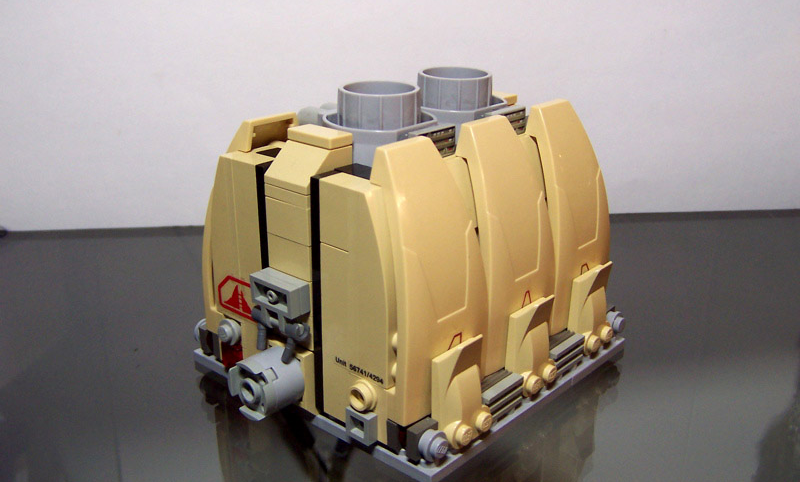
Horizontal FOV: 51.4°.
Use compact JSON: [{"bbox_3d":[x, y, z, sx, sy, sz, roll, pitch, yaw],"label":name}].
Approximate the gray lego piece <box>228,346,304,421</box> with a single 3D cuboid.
[{"bbox_3d":[-0.034,0.037,0.217,0.016,0.016,0.012,18,27,38],"label":"gray lego piece"}]

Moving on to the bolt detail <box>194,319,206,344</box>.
[{"bbox_3d":[-0.060,0.027,0.257,0.005,0.008,0.008,18,27,38],"label":"bolt detail"}]

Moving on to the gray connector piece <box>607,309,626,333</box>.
[{"bbox_3d":[0.068,0.026,0.262,0.005,0.008,0.008,18,27,38],"label":"gray connector piece"}]

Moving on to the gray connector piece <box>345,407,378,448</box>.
[{"bbox_3d":[-0.010,0.047,0.212,0.008,0.008,0.003,18,27,38],"label":"gray connector piece"}]

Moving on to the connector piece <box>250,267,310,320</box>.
[{"bbox_3d":[-0.031,0.013,0.214,0.016,0.008,0.006,18,27,38],"label":"connector piece"}]

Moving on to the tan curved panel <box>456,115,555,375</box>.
[{"bbox_3d":[0.028,0.001,0.228,0.018,0.066,0.032,18,27,38],"label":"tan curved panel"}]

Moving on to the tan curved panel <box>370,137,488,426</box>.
[{"bbox_3d":[0.007,0.009,0.205,0.018,0.066,0.032,18,27,38],"label":"tan curved panel"}]

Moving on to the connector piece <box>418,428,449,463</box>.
[{"bbox_3d":[0.009,0.050,0.201,0.005,0.008,0.008,18,27,38],"label":"connector piece"}]

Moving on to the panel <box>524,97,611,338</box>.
[{"bbox_3d":[0.049,-0.008,0.250,0.018,0.066,0.032,18,27,38],"label":"panel"}]

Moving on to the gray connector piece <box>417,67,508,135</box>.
[{"bbox_3d":[0.015,-0.041,0.247,0.032,0.017,0.032,18,27,38],"label":"gray connector piece"}]

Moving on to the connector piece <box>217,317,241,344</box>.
[{"bbox_3d":[-0.049,0.026,0.241,0.008,0.008,0.005,18,27,38],"label":"connector piece"}]

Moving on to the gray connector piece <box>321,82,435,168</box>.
[{"bbox_3d":[-0.006,-0.032,0.225,0.032,0.017,0.032,1,21,0],"label":"gray connector piece"}]

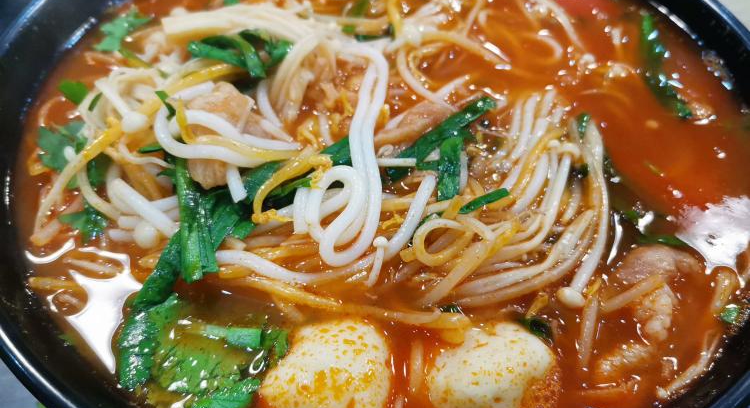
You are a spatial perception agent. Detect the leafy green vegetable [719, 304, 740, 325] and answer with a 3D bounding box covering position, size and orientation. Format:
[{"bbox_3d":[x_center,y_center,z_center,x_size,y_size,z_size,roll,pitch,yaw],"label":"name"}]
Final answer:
[{"bbox_3d":[0.093,0.029,0.147,0.004,0.002,0.006,21,55,15],"label":"leafy green vegetable"}]

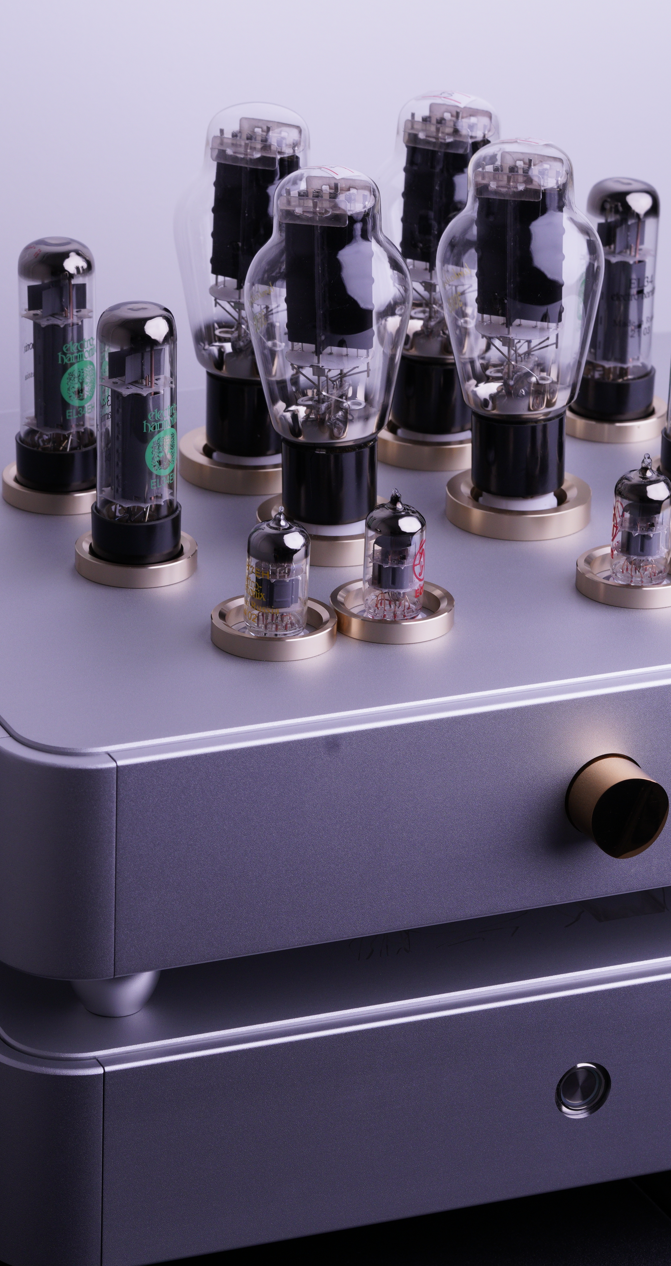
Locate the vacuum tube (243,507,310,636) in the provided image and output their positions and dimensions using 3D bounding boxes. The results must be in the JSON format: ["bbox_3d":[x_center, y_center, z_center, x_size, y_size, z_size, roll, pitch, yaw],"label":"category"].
[{"bbox_3d":[-0.021,-0.022,1.655,0.021,0.046,0.021,2,22,-1],"label":"vacuum tube"}]

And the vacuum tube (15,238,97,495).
[{"bbox_3d":[-0.105,-0.103,1.806,0.033,0.095,0.033,2,23,-1],"label":"vacuum tube"}]

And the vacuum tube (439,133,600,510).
[{"bbox_3d":[0.068,-0.114,1.753,0.061,0.139,0.061,-1,22,0],"label":"vacuum tube"}]

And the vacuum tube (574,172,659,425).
[{"bbox_3d":[0.112,-0.134,1.899,0.033,0.095,0.033,2,23,-1],"label":"vacuum tube"}]

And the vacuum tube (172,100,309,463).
[{"bbox_3d":[-0.030,-0.132,1.789,0.061,0.138,0.061,2,22,-1],"label":"vacuum tube"}]

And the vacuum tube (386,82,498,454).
[{"bbox_3d":[0.040,-0.140,1.819,0.061,0.136,0.061,2,22,-1],"label":"vacuum tube"}]

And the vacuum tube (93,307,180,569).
[{"bbox_3d":[-0.073,-0.074,1.743,0.033,0.094,0.033,2,23,-1],"label":"vacuum tube"}]

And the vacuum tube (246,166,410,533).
[{"bbox_3d":[-0.003,-0.107,1.762,0.061,0.132,0.061,2,23,-1],"label":"vacuum tube"}]

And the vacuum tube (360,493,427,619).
[{"bbox_3d":[0.022,-0.030,1.714,0.022,0.047,0.022,2,23,-1],"label":"vacuum tube"}]

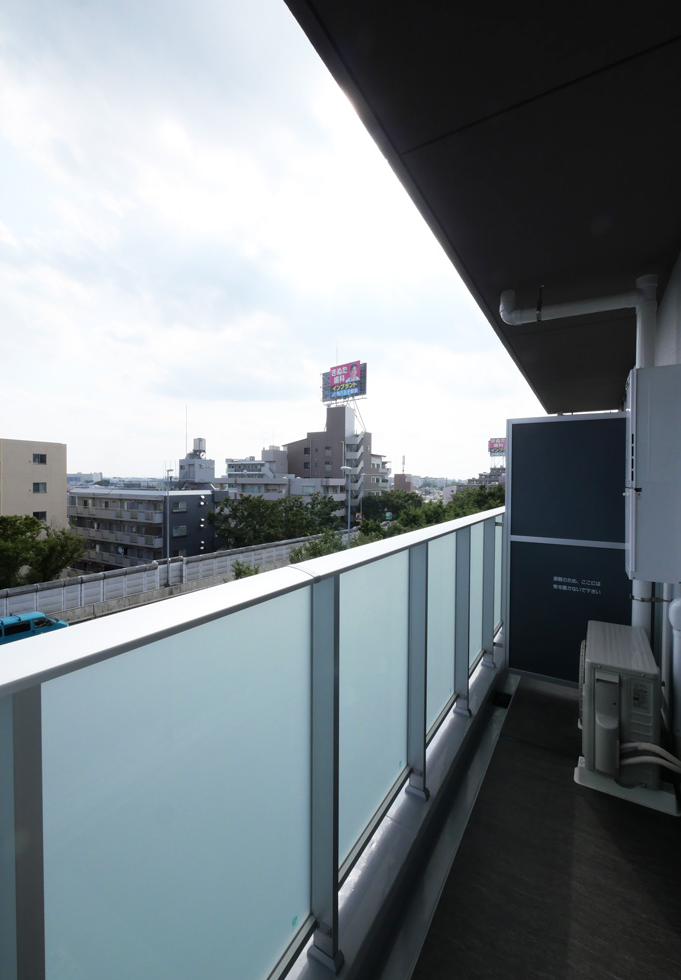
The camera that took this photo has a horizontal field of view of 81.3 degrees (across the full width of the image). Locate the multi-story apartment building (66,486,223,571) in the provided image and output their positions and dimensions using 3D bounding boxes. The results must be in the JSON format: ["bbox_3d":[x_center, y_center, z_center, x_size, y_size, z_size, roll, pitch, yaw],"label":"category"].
[{"bbox_3d":[-25.201,5.035,52.535,19.000,11.000,9.600,1,1,30],"label":"multi-story apartment building"}]

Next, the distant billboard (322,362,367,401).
[{"bbox_3d":[0.630,-20.600,76.000,11.000,5.900,1.500,1,1,39],"label":"distant billboard"}]

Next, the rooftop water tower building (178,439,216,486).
[{"bbox_3d":[-20.100,-4.000,55.800,3.140,6.500,3.450,1,1,30],"label":"rooftop water tower building"}]

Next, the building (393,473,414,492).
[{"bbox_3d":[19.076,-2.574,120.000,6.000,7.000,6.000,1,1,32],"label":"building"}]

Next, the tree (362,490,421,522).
[{"bbox_3d":[10.810,3.897,84.000,12.000,7.800,9.000,1,1,32],"label":"tree"}]

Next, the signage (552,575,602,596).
[{"bbox_3d":[1.710,0.694,2.872,0.310,0.108,0.008,1,1,32],"label":"signage"}]

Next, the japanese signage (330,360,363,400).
[{"bbox_3d":[0.890,-20.800,75.000,7.200,6.000,0.400,1,1,39],"label":"japanese signage"}]

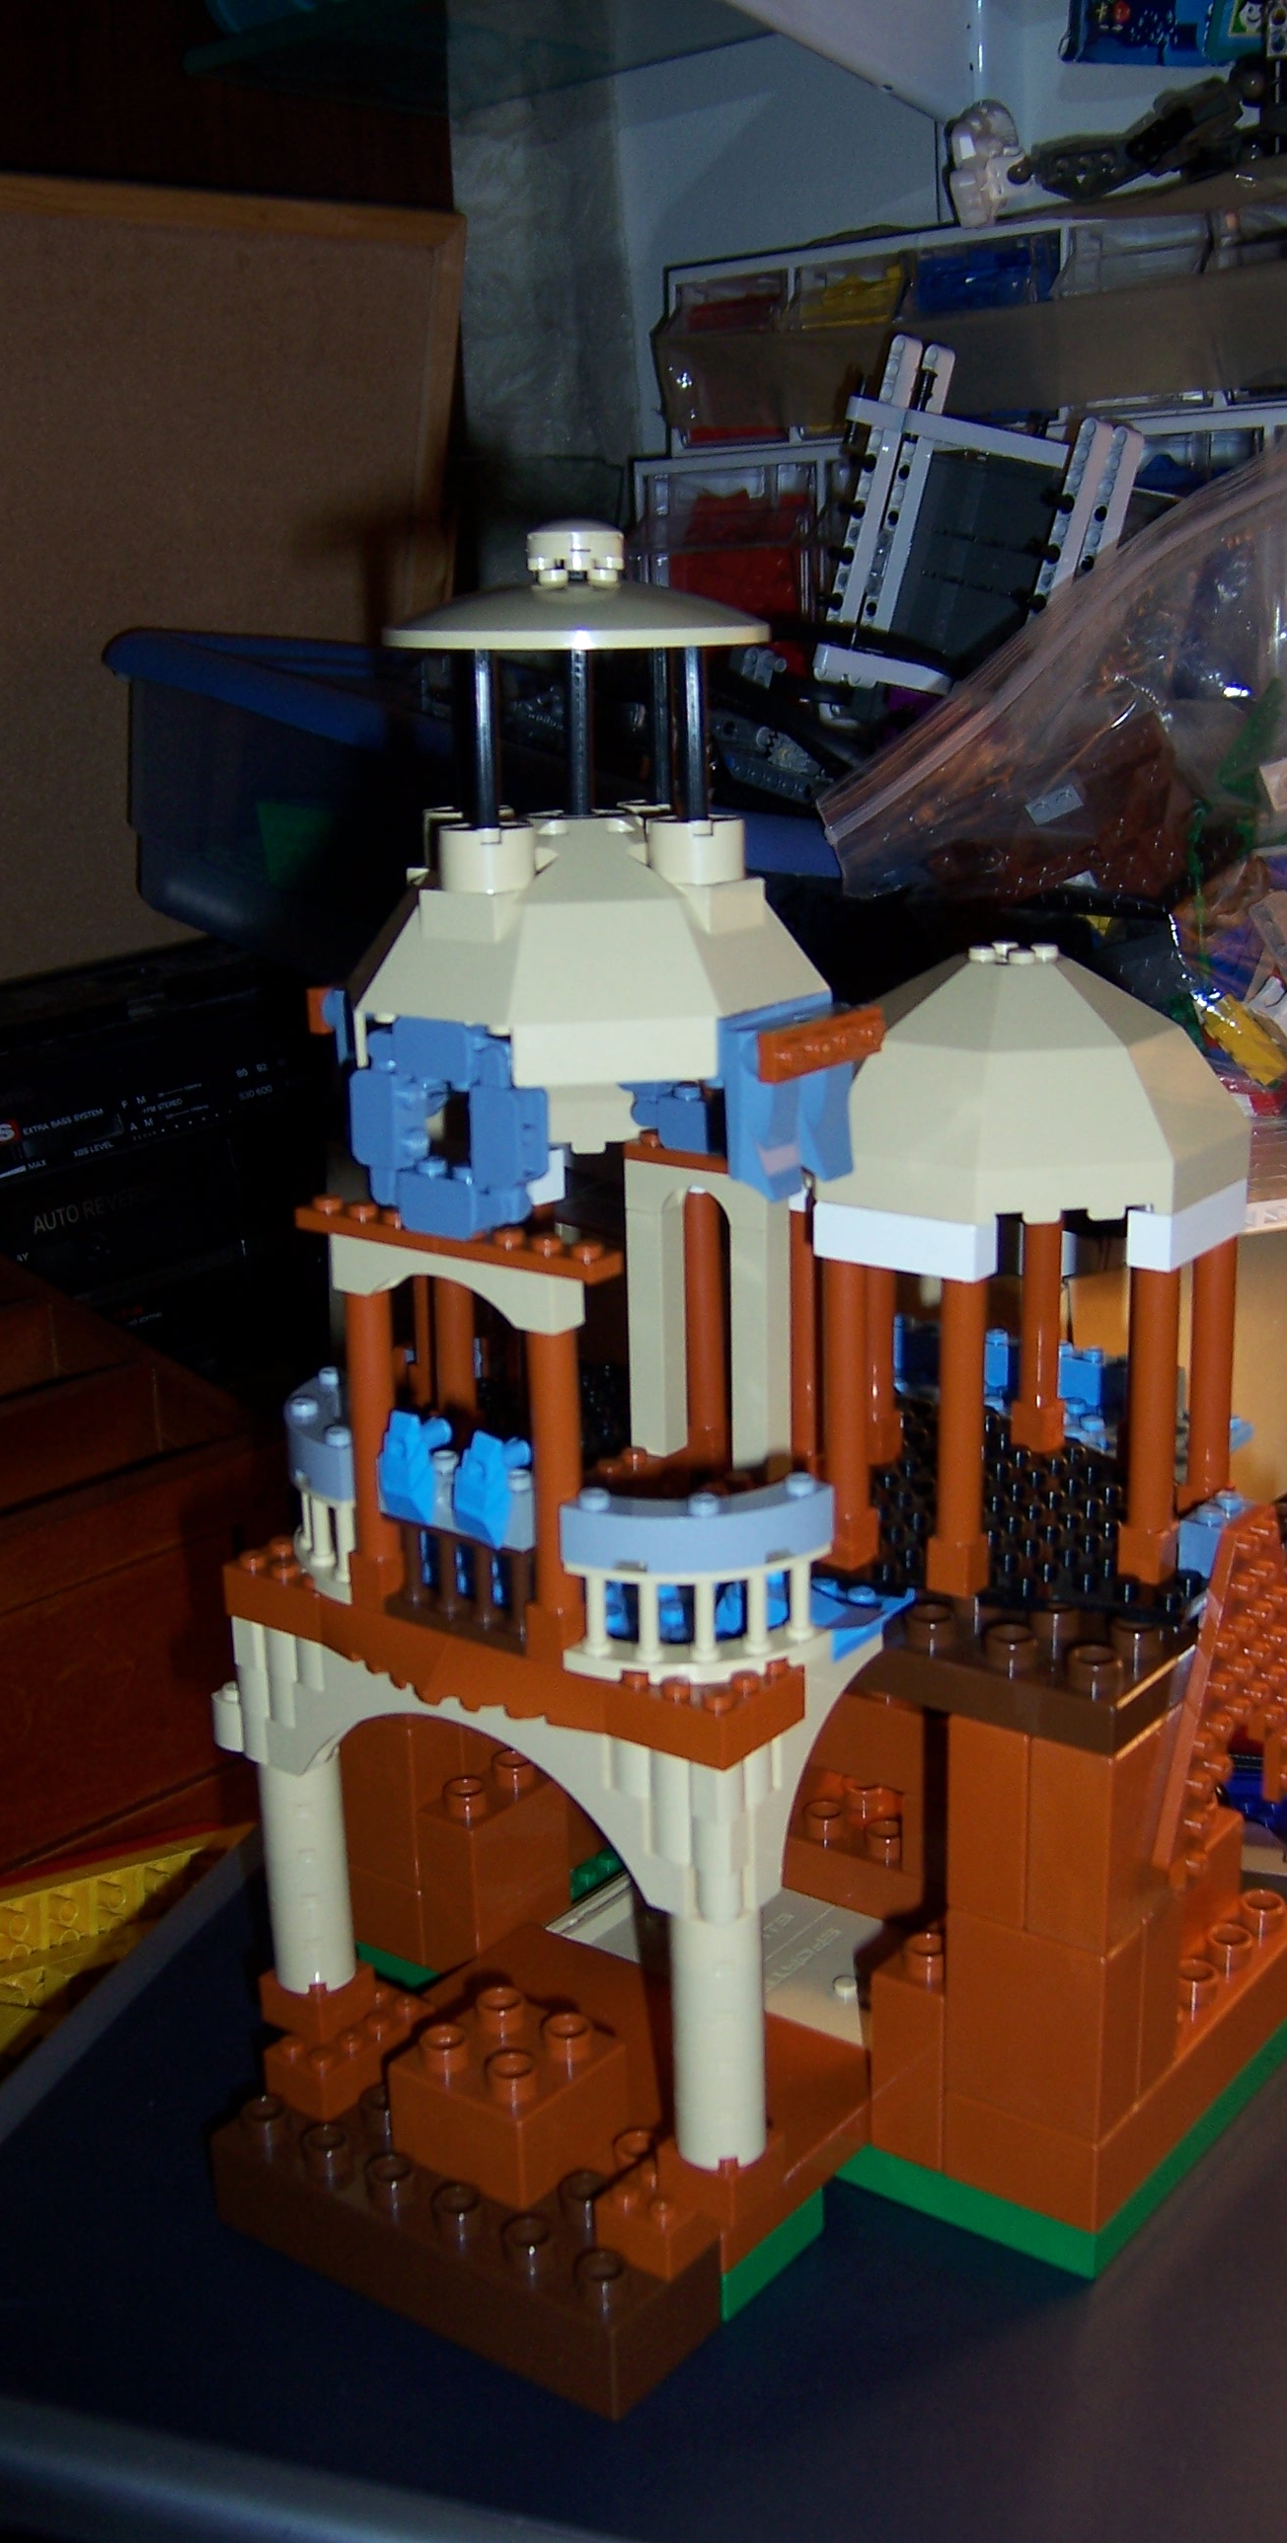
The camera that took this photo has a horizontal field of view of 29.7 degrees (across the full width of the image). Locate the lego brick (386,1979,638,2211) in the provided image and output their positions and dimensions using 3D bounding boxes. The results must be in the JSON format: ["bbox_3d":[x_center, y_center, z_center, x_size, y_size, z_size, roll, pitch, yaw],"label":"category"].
[{"bbox_3d":[-0.025,0.151,0.451,0.032,0.023,0.032,11,20,36],"label":"lego brick"}]

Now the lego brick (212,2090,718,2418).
[{"bbox_3d":[-0.033,0.174,0.445,0.096,0.024,0.032,10,19,36],"label":"lego brick"}]

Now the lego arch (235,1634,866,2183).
[{"bbox_3d":[-0.019,0.103,0.455,0.120,0.079,0.049,10,19,36],"label":"lego arch"}]

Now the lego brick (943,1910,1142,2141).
[{"bbox_3d":[0.073,0.133,0.443,0.032,0.041,0.016,10,19,36],"label":"lego brick"}]

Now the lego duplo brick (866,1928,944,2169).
[{"bbox_3d":[0.059,0.146,0.468,0.016,0.043,0.032,10,19,36],"label":"lego duplo brick"}]

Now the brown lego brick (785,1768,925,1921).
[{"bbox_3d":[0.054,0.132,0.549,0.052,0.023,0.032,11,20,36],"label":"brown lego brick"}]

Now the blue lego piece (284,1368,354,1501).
[{"bbox_3d":[-0.057,0.030,0.451,0.032,0.011,0.032,10,19,36],"label":"blue lego piece"}]

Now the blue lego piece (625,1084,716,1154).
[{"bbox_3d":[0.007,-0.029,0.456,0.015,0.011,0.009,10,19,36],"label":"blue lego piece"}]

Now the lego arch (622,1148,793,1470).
[{"bbox_3d":[0.012,0.008,0.466,0.033,0.058,0.008,11,20,36],"label":"lego arch"}]

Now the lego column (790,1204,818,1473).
[{"bbox_3d":[0.033,0.017,0.477,0.008,0.058,0.008,-1,16,0],"label":"lego column"}]

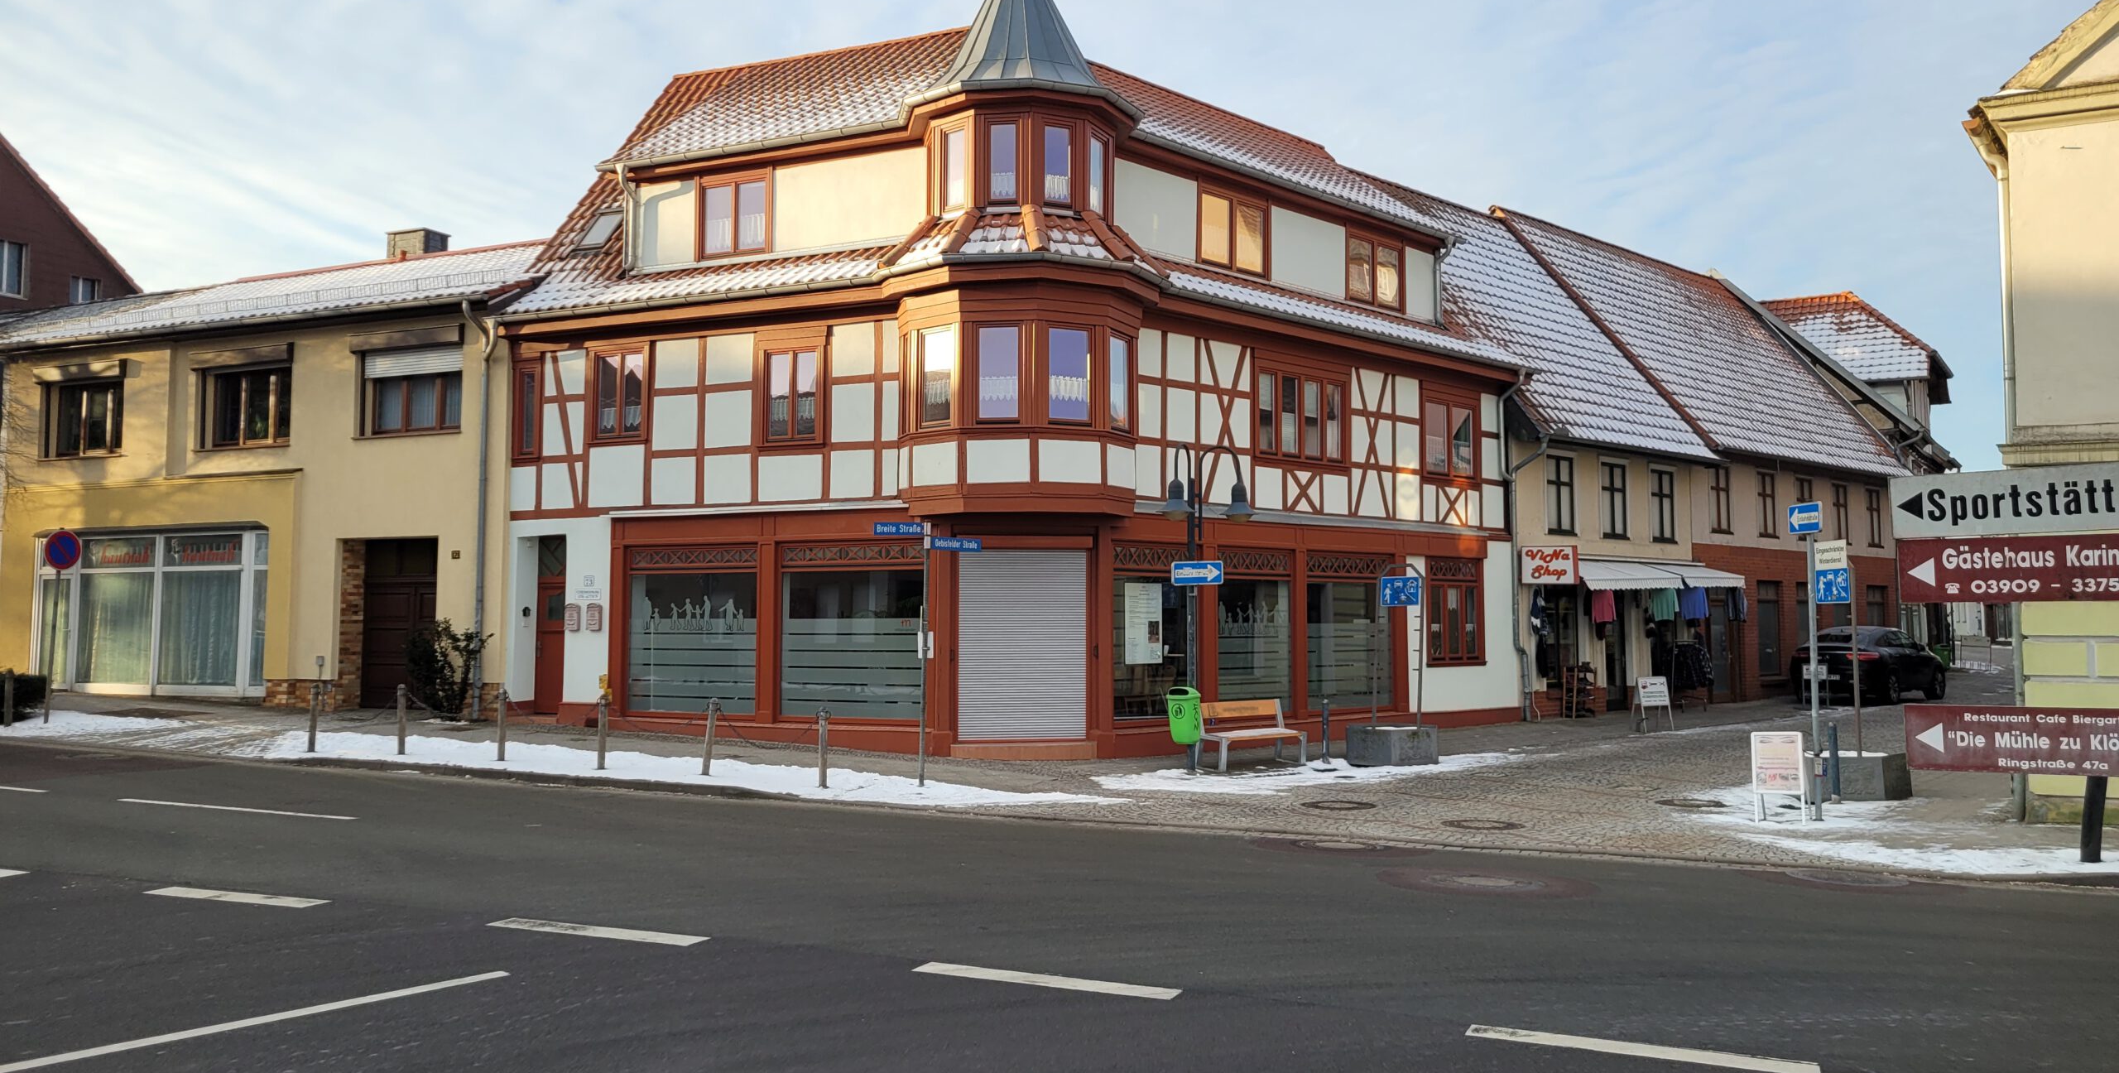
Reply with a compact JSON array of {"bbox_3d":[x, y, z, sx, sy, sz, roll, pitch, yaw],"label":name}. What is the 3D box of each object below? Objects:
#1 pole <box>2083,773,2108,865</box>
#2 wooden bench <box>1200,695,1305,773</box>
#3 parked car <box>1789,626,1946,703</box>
[{"bbox_3d":[8.375,2.156,12.854,0.140,0.920,0.140,7,-3,0],"label":"pole"},{"bbox_3d":[2.563,2.669,21.548,1.850,0.840,0.540,3,-4,-43],"label":"wooden bench"},{"bbox_3d":[18.591,2.892,36.449,4.840,1.670,1.960,3,-4,-45],"label":"parked car"}]

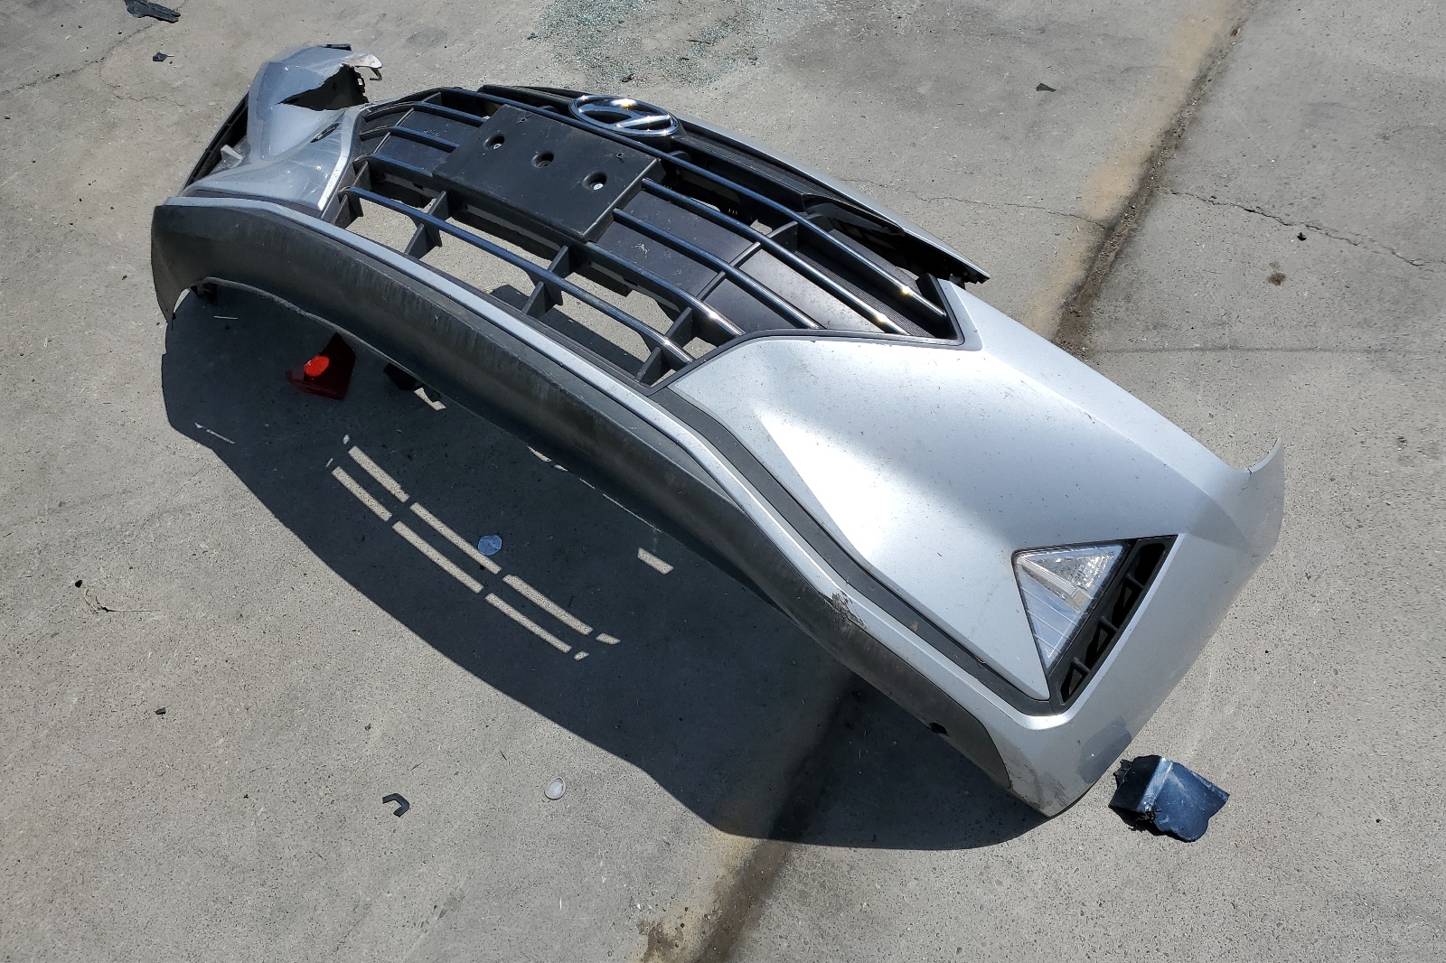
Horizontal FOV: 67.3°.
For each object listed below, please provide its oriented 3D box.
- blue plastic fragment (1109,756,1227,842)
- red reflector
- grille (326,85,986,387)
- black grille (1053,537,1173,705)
[{"bbox_3d":[0.500,0.356,1.227,0.119,0.045,0.078,20,56,26],"label":"blue plastic fragment"},{"bbox_3d":[-0.715,-0.200,1.977,0.121,0.037,0.138,-39,53,-22],"label":"red reflector"},{"bbox_3d":[-0.191,-0.370,1.432,1.155,0.180,0.413,29,69,32],"label":"grille"},{"bbox_3d":[0.427,0.161,1.223,0.061,0.048,0.242,44,73,-2],"label":"black grille"}]

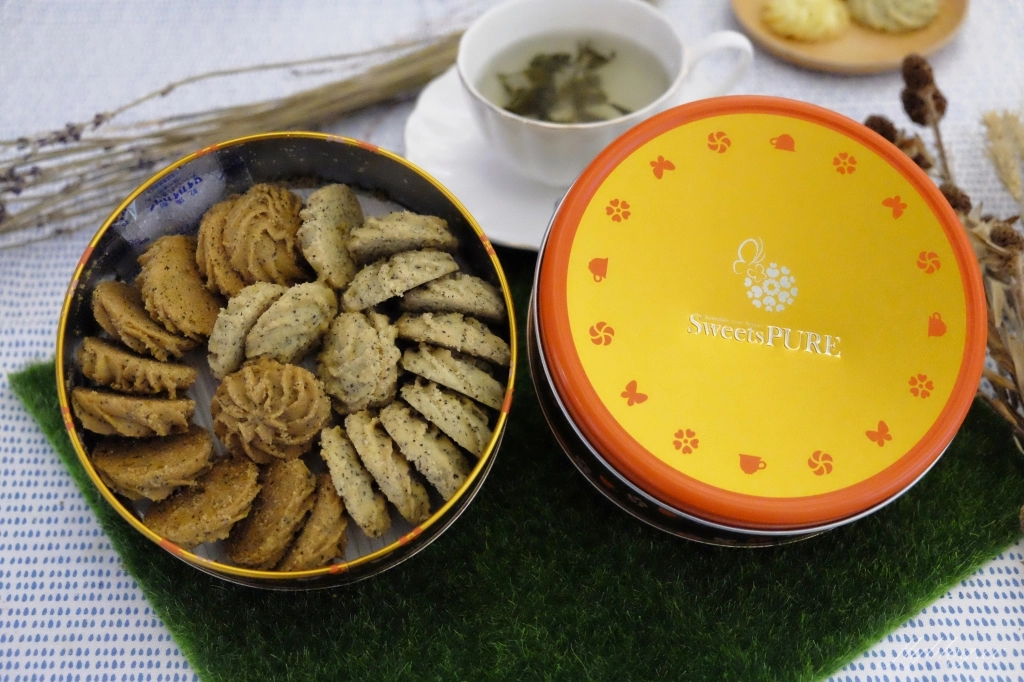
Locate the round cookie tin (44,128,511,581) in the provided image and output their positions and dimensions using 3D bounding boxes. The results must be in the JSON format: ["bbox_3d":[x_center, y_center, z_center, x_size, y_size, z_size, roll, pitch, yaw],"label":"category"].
[{"bbox_3d":[-0.089,0.008,0.529,0.184,0.054,0.184,0,75,-4],"label":"round cookie tin"}]

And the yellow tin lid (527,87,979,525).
[{"bbox_3d":[0.088,-0.014,0.446,0.160,0.014,0.160,1,73,-3],"label":"yellow tin lid"}]

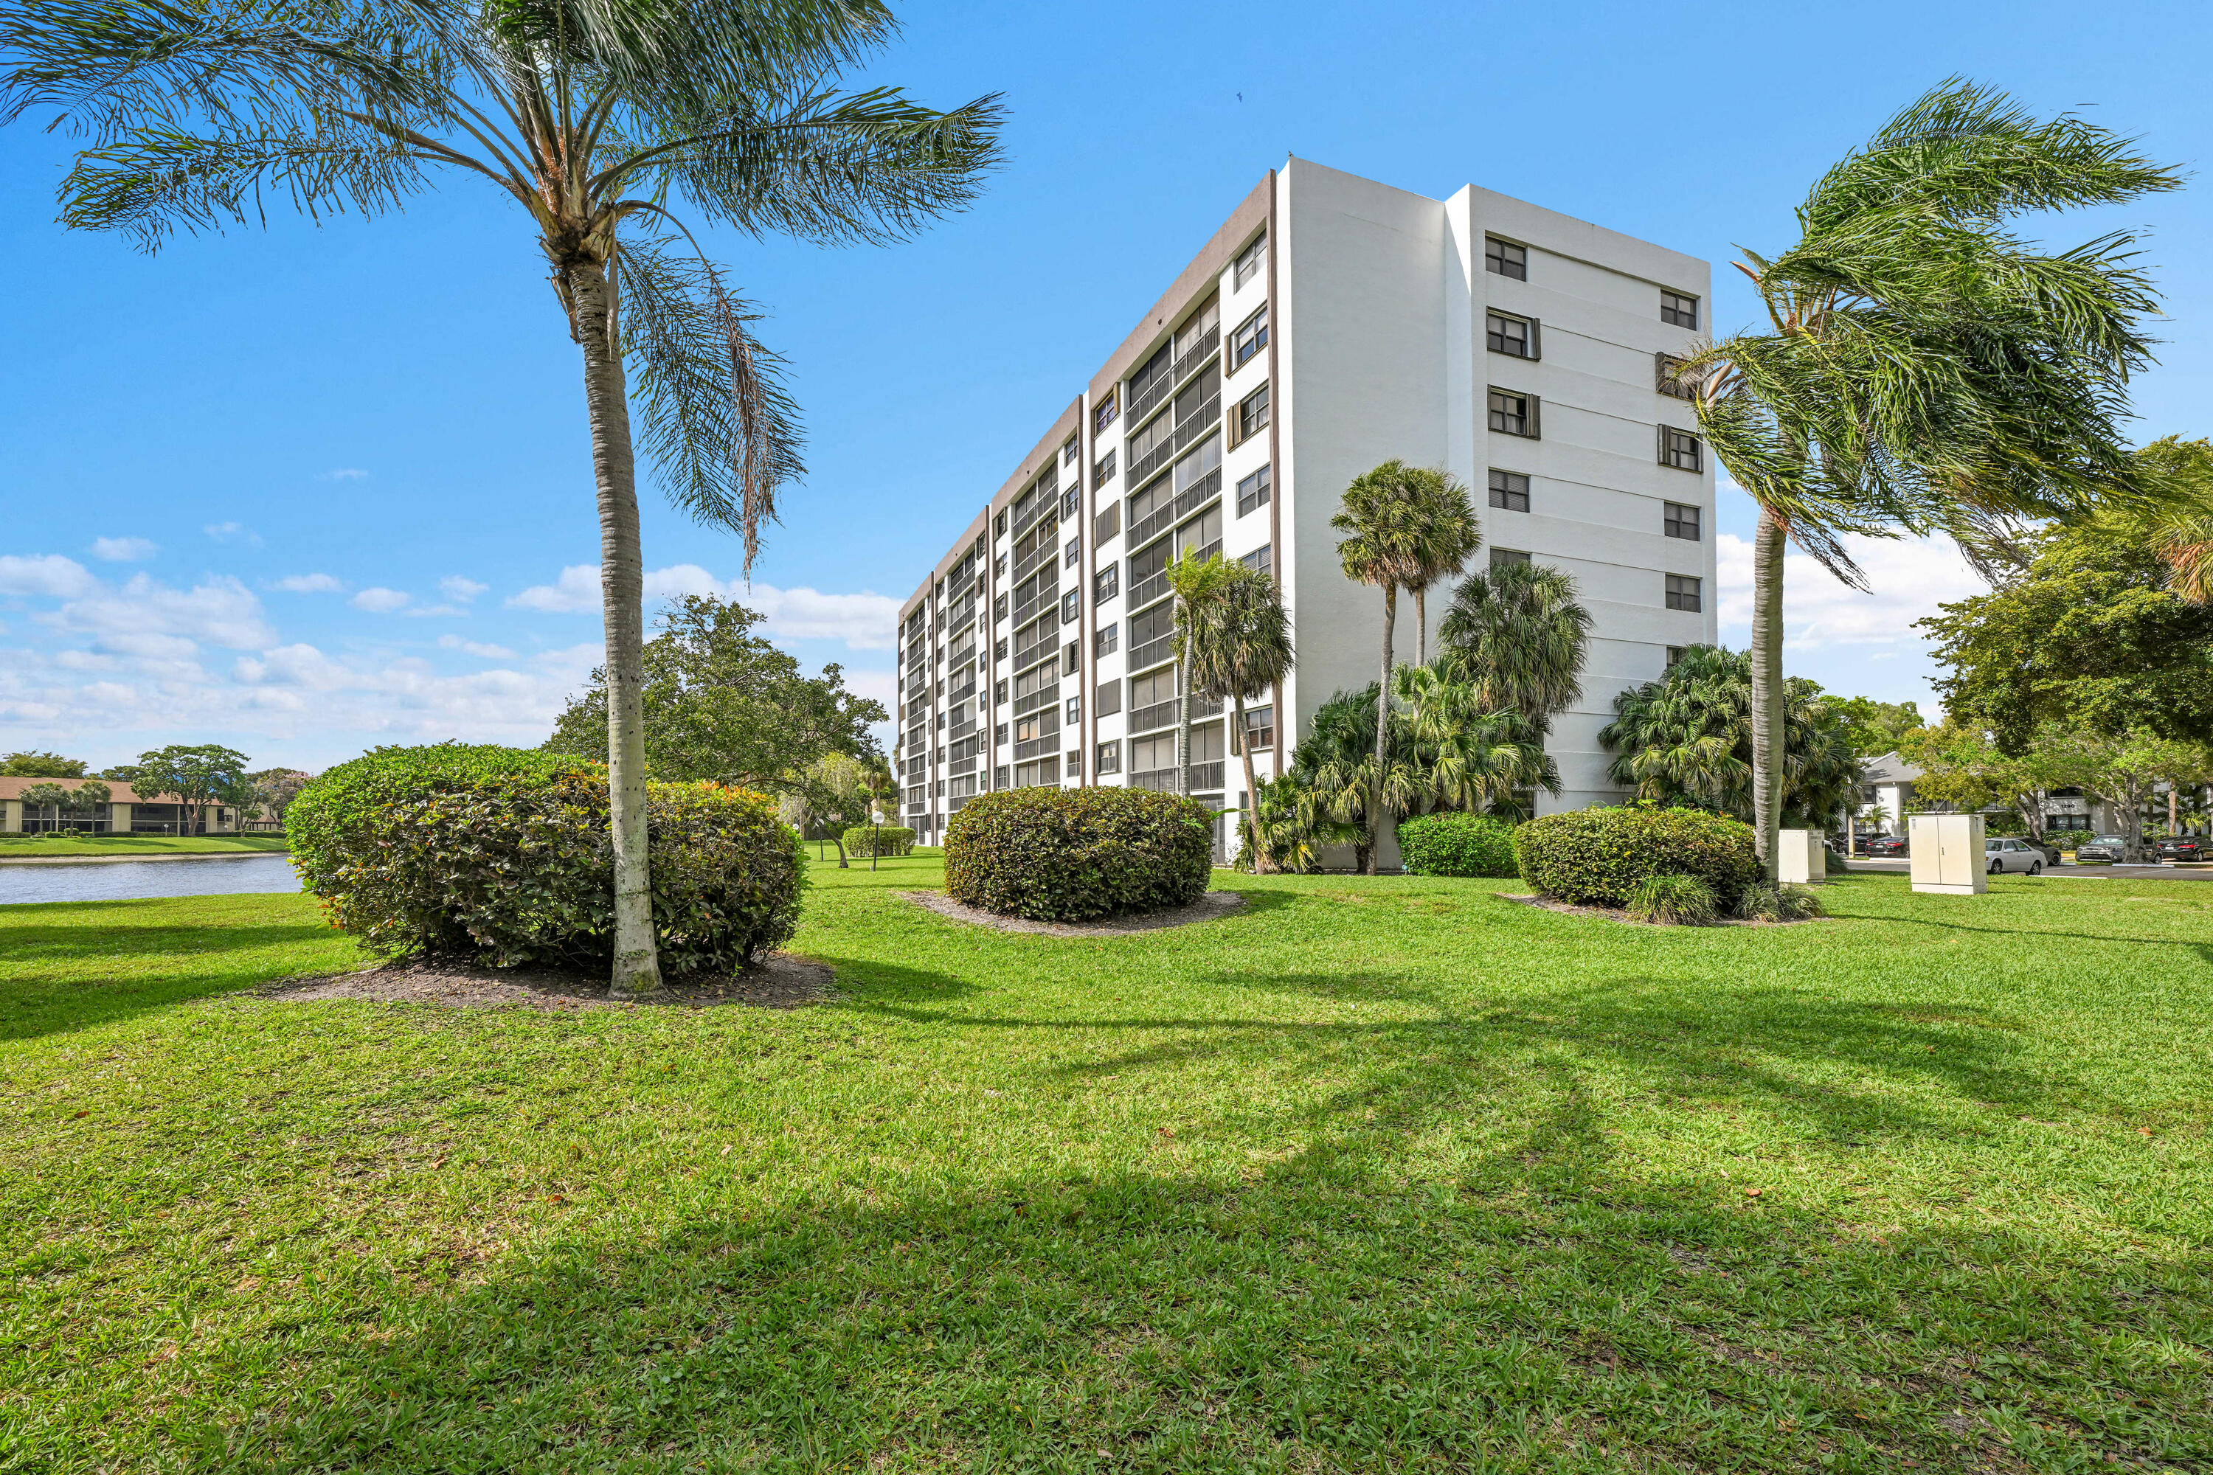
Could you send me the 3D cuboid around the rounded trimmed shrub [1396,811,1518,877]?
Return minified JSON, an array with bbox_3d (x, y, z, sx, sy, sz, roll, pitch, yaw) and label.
[{"bbox_3d":[10.800,3.190,26.000,3.800,1.920,2.900,-2,-6,22],"label":"rounded trimmed shrub"}]

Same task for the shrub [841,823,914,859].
[{"bbox_3d":[-10.500,4.820,39.500,3.200,1.400,2.300,1,-4,-23],"label":"shrub"}]

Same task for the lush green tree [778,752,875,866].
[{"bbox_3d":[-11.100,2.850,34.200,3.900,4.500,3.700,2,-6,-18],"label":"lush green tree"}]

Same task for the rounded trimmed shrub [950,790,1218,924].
[{"bbox_3d":[-0.470,1.900,14.700,4.500,2.000,4.100,0,-5,0],"label":"rounded trimmed shrub"}]

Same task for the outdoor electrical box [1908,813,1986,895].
[{"bbox_3d":[16.750,2.320,17.130,0.530,1.530,0.930,3,-6,-25],"label":"outdoor electrical box"}]

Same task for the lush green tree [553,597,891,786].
[{"bbox_3d":[-12.300,-0.200,27.000,10.200,8.800,9.500,2,-5,-24],"label":"lush green tree"}]

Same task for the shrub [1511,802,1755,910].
[{"bbox_3d":[10.300,2.200,16.700,4.150,1.830,3.600,-3,-6,31],"label":"shrub"}]

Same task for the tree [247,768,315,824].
[{"bbox_3d":[-131.000,9.900,137.000,10.500,10.500,10.000,4,-6,-44],"label":"tree"}]

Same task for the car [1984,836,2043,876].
[{"bbox_3d":[35.600,4.820,34.700,4.700,1.410,1.780,1,-4,-22],"label":"car"}]

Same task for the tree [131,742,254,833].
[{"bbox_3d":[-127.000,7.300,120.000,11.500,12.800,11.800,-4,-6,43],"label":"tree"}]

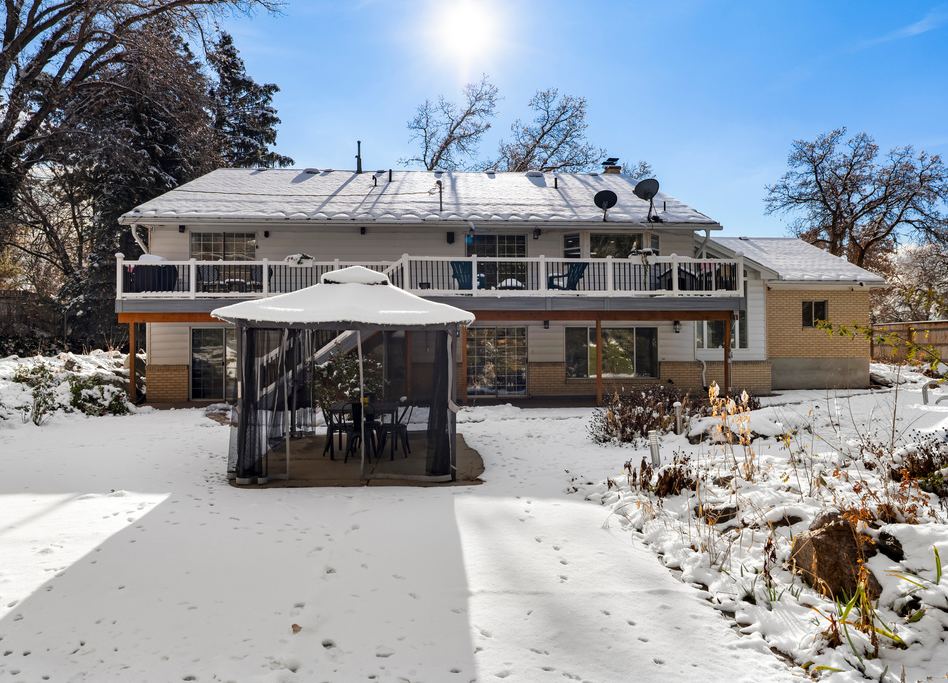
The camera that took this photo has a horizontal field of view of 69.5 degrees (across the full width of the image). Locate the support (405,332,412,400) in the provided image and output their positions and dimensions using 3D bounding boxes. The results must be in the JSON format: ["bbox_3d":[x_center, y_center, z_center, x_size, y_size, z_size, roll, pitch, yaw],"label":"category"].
[{"bbox_3d":[-1.660,0.560,17.400,0.140,2.150,0.140,0,-1,-5],"label":"support"}]

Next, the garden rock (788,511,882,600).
[{"bbox_3d":[2.200,1.280,4.150,0.520,0.530,0.460,0,-1,17],"label":"garden rock"}]

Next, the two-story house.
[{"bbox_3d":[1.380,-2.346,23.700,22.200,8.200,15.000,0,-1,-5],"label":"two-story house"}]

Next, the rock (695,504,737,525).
[{"bbox_3d":[2.060,1.474,5.850,0.360,0.180,0.290,0,-1,11],"label":"rock"}]

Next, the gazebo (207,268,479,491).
[{"bbox_3d":[-1.630,0.327,9.880,3.070,2.780,3.600,0,-1,-4],"label":"gazebo"}]

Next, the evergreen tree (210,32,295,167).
[{"bbox_3d":[-14.400,-8.588,40.000,9.000,19.000,9.000,0,-1,0],"label":"evergreen tree"}]

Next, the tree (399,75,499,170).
[{"bbox_3d":[-1.950,-8.128,42.000,8.000,16.000,8.000,0,-1,0],"label":"tree"}]

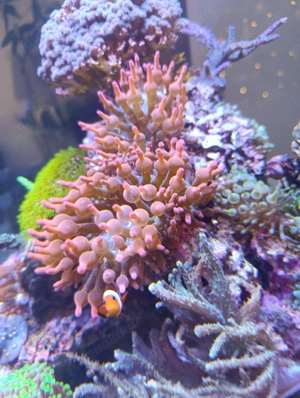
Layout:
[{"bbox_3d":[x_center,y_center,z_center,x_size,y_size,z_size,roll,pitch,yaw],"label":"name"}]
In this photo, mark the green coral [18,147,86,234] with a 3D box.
[{"bbox_3d":[-0.163,-0.015,0.485,0.140,0.155,0.130,-1,6,6],"label":"green coral"}]

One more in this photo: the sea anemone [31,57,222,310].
[{"bbox_3d":[-0.031,-0.025,0.400,0.255,0.345,0.180,-1,6,6],"label":"sea anemone"}]

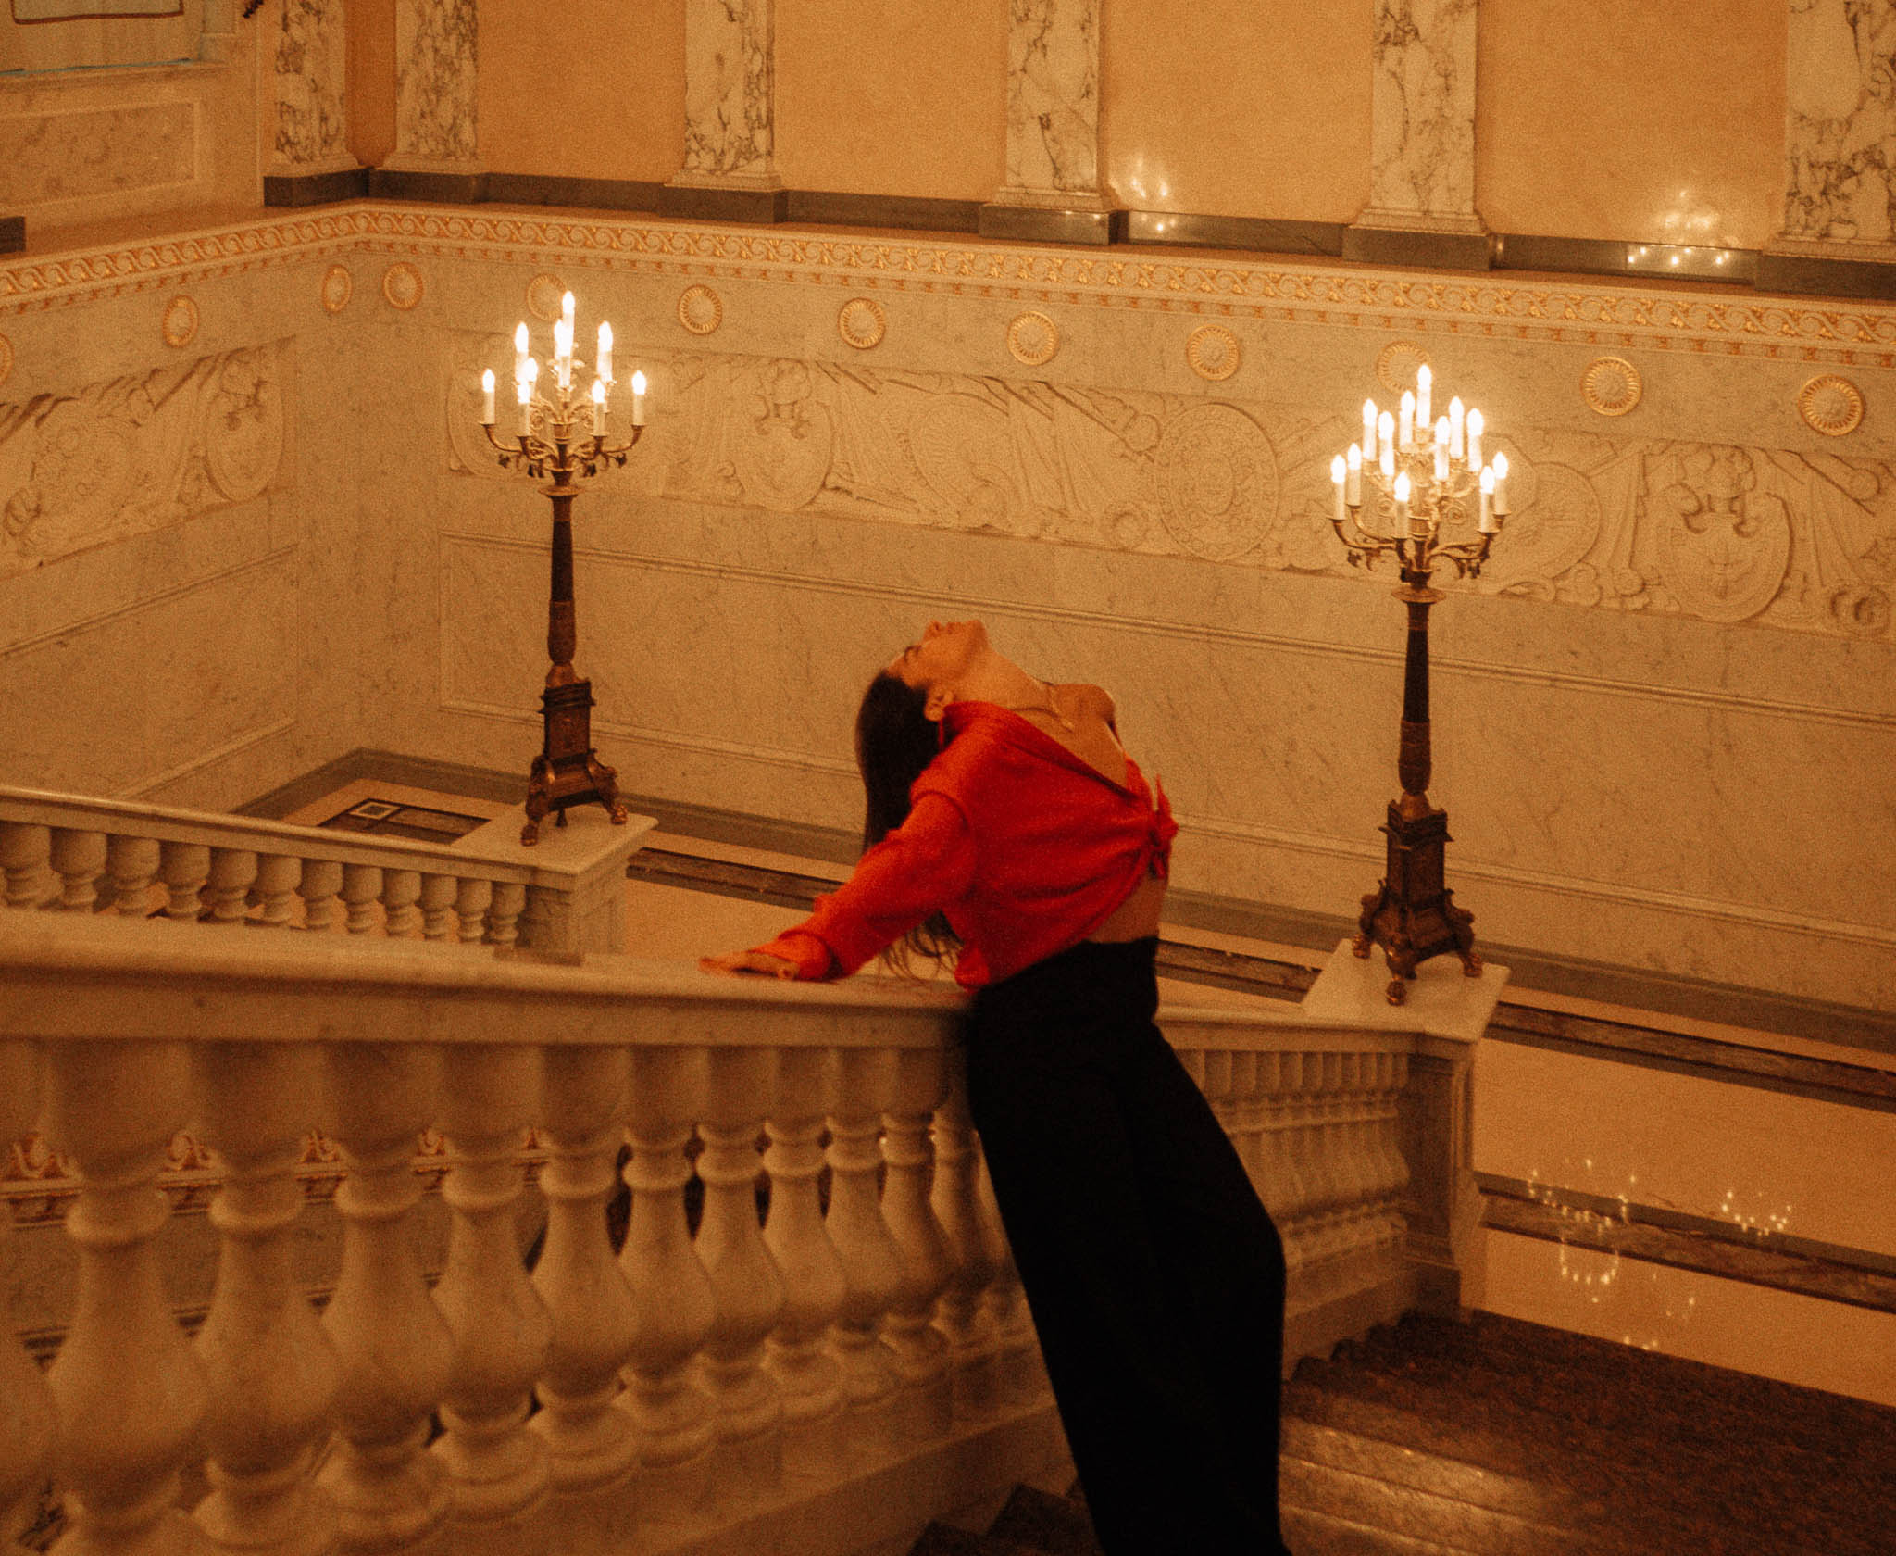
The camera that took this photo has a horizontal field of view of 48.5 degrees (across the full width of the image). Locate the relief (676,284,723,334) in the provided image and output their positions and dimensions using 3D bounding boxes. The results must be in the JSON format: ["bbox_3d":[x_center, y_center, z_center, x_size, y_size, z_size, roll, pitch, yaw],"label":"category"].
[{"bbox_3d":[-1.085,-2.048,9.200,0.228,0.230,0.045,5,14,22],"label":"relief"}]

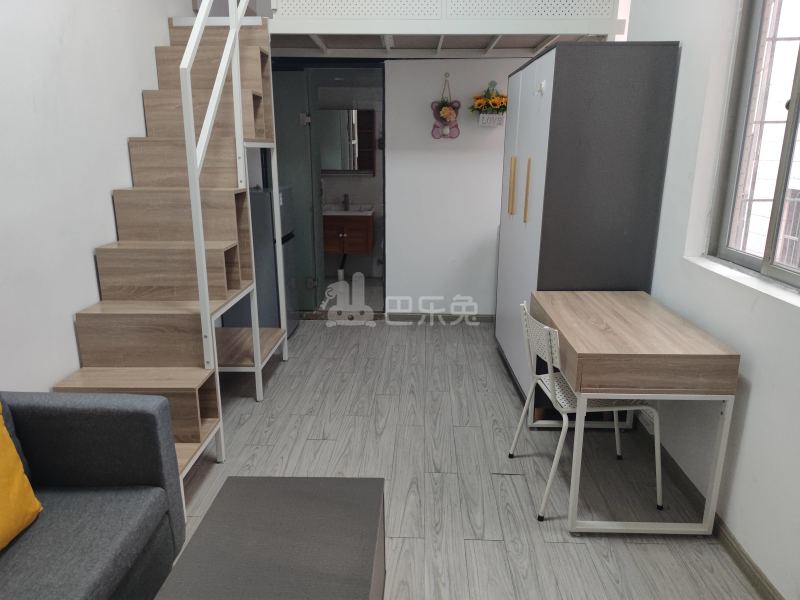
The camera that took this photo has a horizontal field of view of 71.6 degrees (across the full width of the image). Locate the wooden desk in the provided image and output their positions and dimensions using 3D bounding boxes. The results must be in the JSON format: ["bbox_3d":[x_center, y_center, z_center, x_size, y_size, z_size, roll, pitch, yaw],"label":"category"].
[{"bbox_3d":[0.941,0.439,2.483,0.560,0.750,0.910,1,14,3],"label":"wooden desk"}]

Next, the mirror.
[{"bbox_3d":[-0.557,-1.724,6.083,0.600,0.680,0.130,0,14,1],"label":"mirror"}]

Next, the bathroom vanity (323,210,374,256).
[{"bbox_3d":[-0.565,-0.750,6.205,0.530,0.460,0.420,0,14,1],"label":"bathroom vanity"}]

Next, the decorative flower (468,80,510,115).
[{"bbox_3d":[0.722,-1.610,4.409,0.340,0.270,0.150,0,14,1],"label":"decorative flower"}]

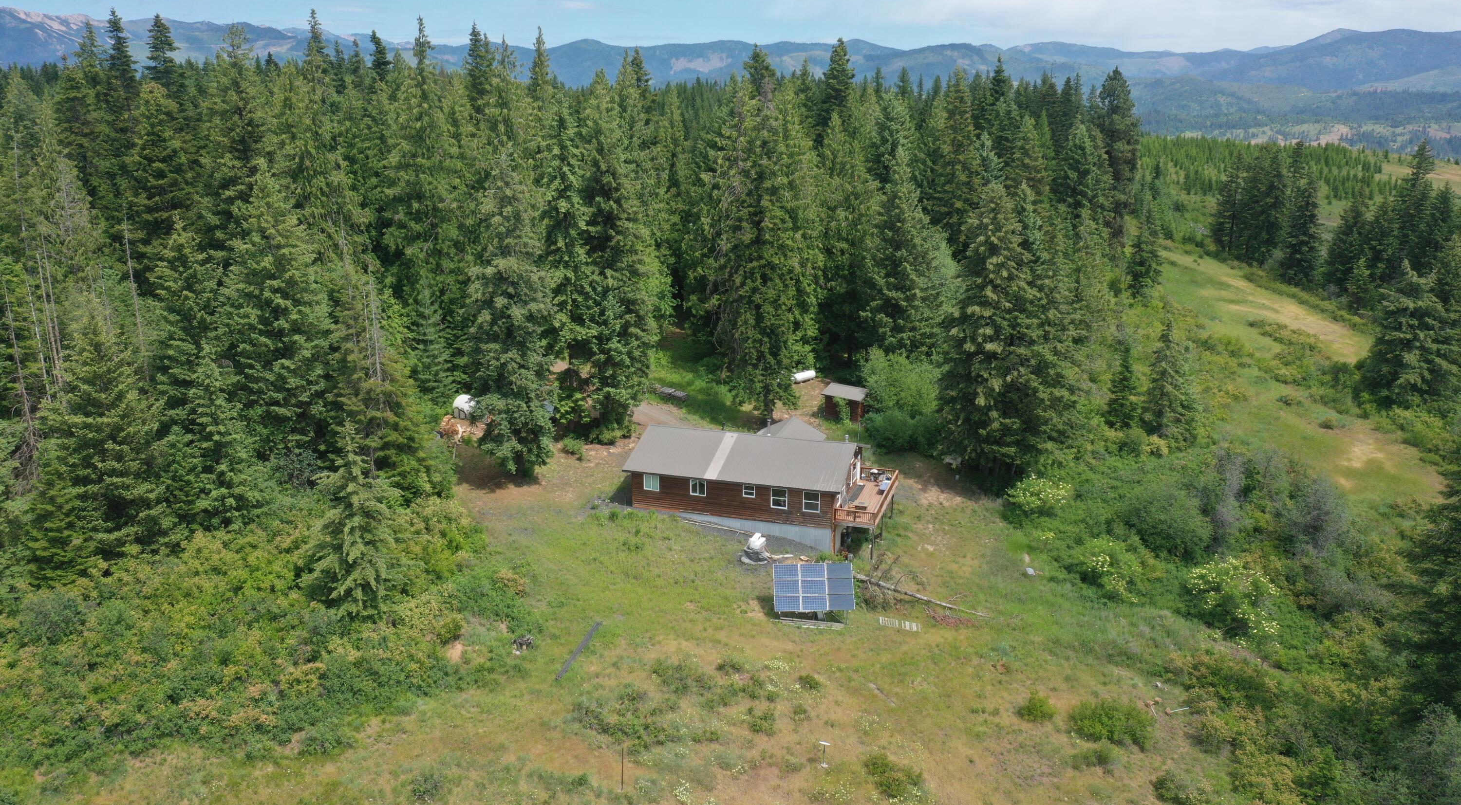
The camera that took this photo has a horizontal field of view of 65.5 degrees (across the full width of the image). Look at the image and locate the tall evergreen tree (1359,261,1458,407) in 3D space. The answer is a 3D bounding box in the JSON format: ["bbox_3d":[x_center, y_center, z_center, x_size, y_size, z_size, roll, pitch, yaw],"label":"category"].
[{"bbox_3d":[77.320,-8.110,130.140,10.300,16.240,10.300,0,15,0],"label":"tall evergreen tree"}]

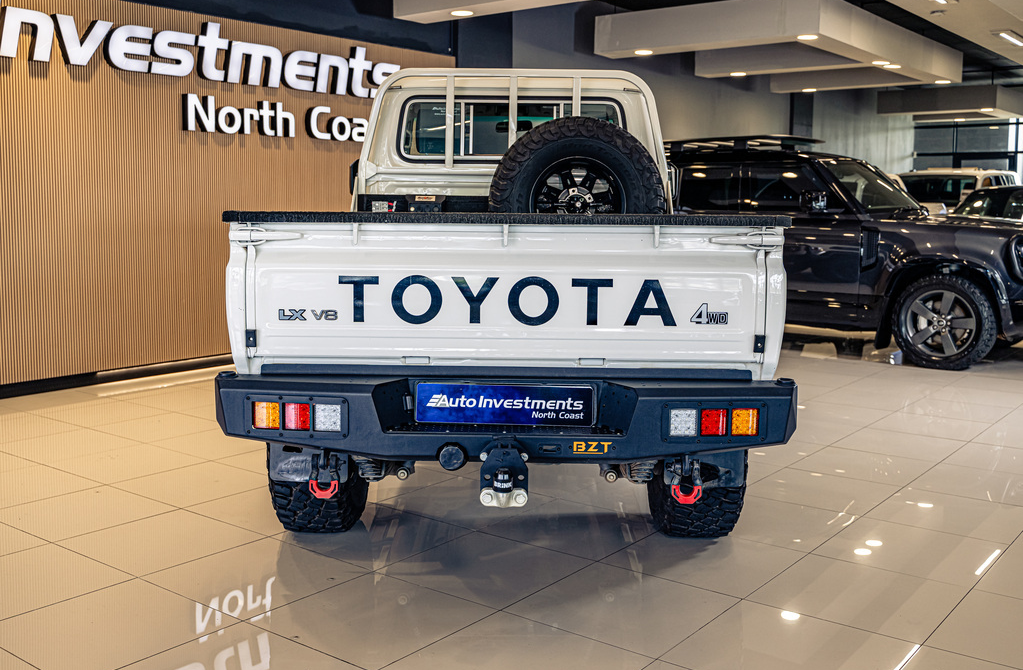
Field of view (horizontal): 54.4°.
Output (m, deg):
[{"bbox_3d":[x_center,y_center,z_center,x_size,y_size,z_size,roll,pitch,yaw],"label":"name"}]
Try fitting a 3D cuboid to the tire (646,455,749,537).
[{"bbox_3d":[0.754,0.421,4.123,0.285,0.820,0.820,1,7,1],"label":"tire"}]

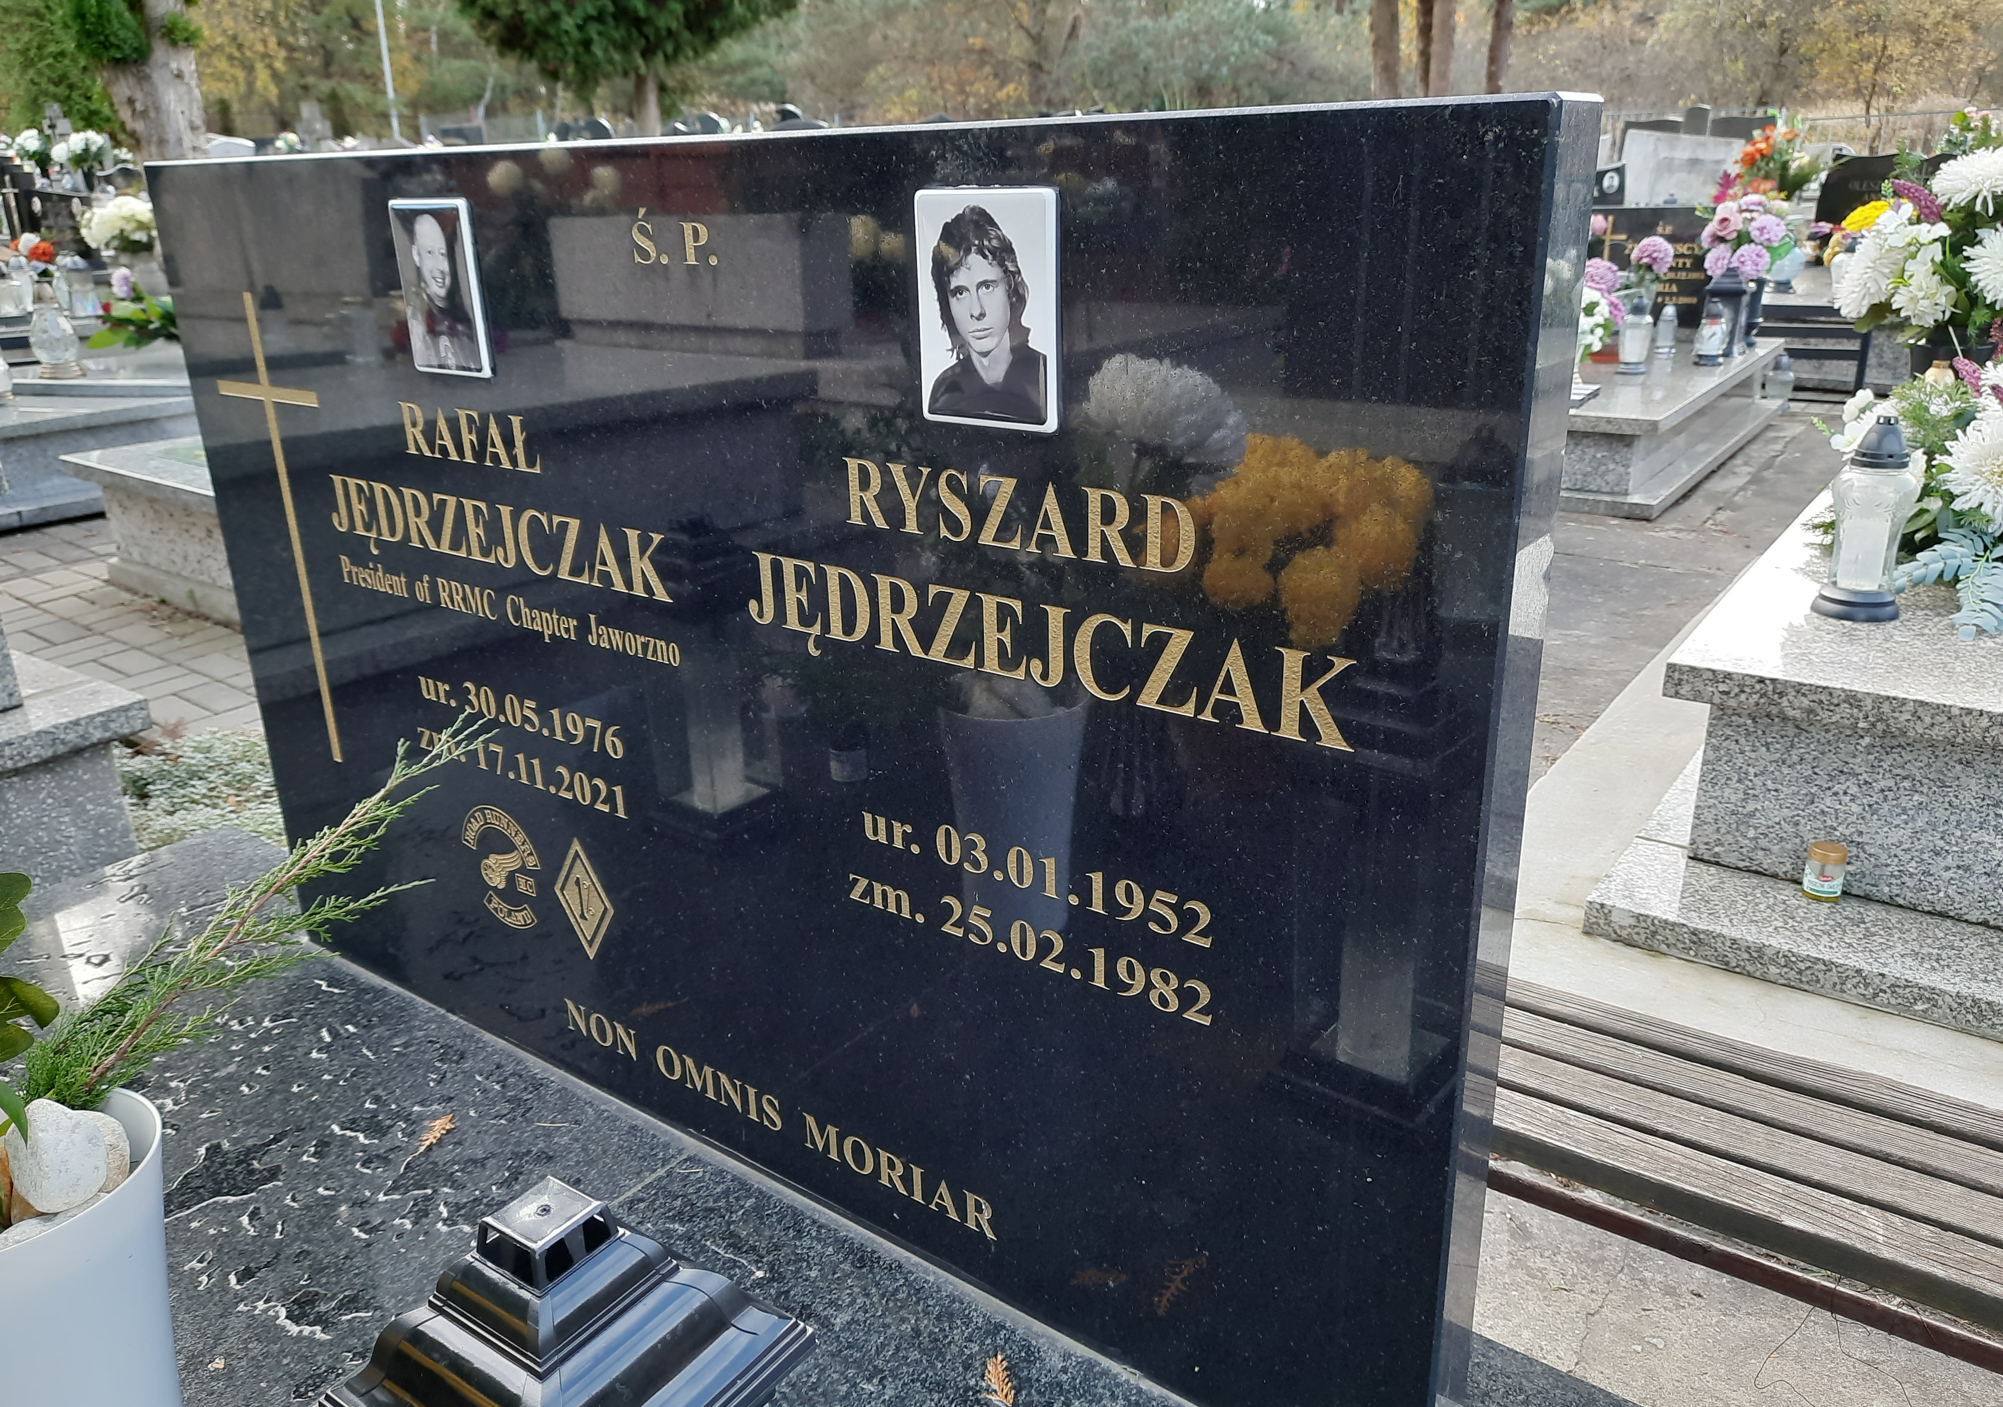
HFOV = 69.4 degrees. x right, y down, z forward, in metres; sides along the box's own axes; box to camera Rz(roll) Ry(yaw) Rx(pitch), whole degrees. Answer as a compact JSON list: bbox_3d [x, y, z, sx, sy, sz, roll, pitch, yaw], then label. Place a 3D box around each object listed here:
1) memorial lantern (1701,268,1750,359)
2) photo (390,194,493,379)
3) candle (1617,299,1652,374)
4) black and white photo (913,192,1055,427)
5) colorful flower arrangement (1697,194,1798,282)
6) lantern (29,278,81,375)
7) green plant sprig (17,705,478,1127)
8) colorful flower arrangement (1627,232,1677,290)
[{"bbox_3d":[2.641,-1.437,5.279,0.120,0.320,0.120,13,25,35],"label":"memorial lantern"},{"bbox_3d":[-0.400,-0.296,1.031,0.091,0.120,0.010,13,24,35],"label":"photo"},{"bbox_3d":[2.196,-1.284,4.995,0.110,0.250,0.110,13,25,35],"label":"candle"},{"bbox_3d":[-0.008,-0.204,0.753,0.091,0.120,0.010,13,24,35],"label":"black and white photo"},{"bbox_3d":[2.789,-1.738,5.400,0.320,0.290,0.270,13,25,35],"label":"colorful flower arrangement"},{"bbox_3d":[-3.358,-1.323,5.108,0.148,0.325,0.148,13,25,35],"label":"lantern"},{"bbox_3d":[-0.416,0.123,0.864,0.140,0.150,0.310,13,25,35],"label":"green plant sprig"},{"bbox_3d":[2.385,-1.620,5.300,0.150,0.200,0.150,13,25,35],"label":"colorful flower arrangement"}]

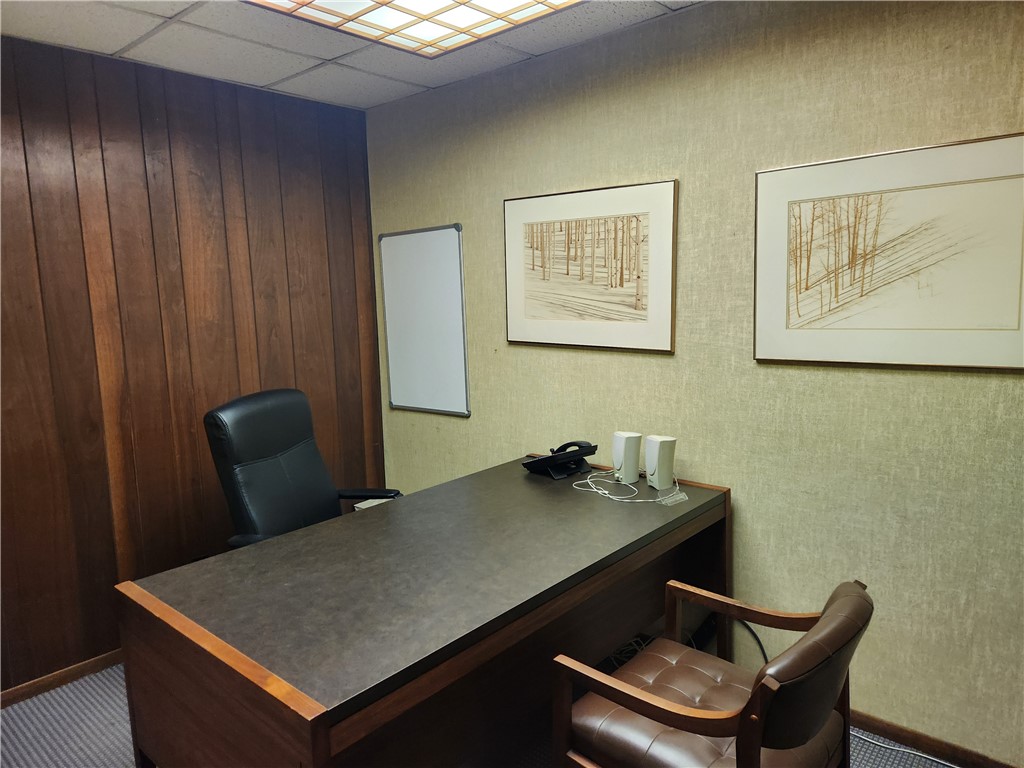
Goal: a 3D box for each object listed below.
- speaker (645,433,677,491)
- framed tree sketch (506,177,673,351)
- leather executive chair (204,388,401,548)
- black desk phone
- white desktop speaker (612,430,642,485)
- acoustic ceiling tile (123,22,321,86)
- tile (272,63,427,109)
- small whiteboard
[{"bbox_3d":[0.549,0.285,2.482,0.080,0.182,0.080,-5,8,-24],"label":"speaker"},{"bbox_3d":[0.288,-0.453,2.725,0.810,0.618,0.025,5,10,41],"label":"framed tree sketch"},{"bbox_3d":[-0.789,0.597,2.723,0.680,1.080,0.660,1,8,19],"label":"leather executive chair"},{"bbox_3d":[0.199,0.290,2.741,0.230,0.125,0.200,-8,10,-38],"label":"black desk phone"},{"bbox_3d":[0.444,0.277,2.581,0.082,0.178,0.080,-5,8,-24],"label":"white desktop speaker"},{"bbox_3d":[-1.129,-1.288,2.669,0.495,0.018,0.595,5,10,41],"label":"acoustic ceiling tile"},{"bbox_3d":[-0.739,-1.360,3.114,0.495,0.018,0.560,5,10,41],"label":"tile"},{"bbox_3d":[-0.439,-0.304,3.391,0.605,0.912,0.020,5,10,41],"label":"small whiteboard"}]

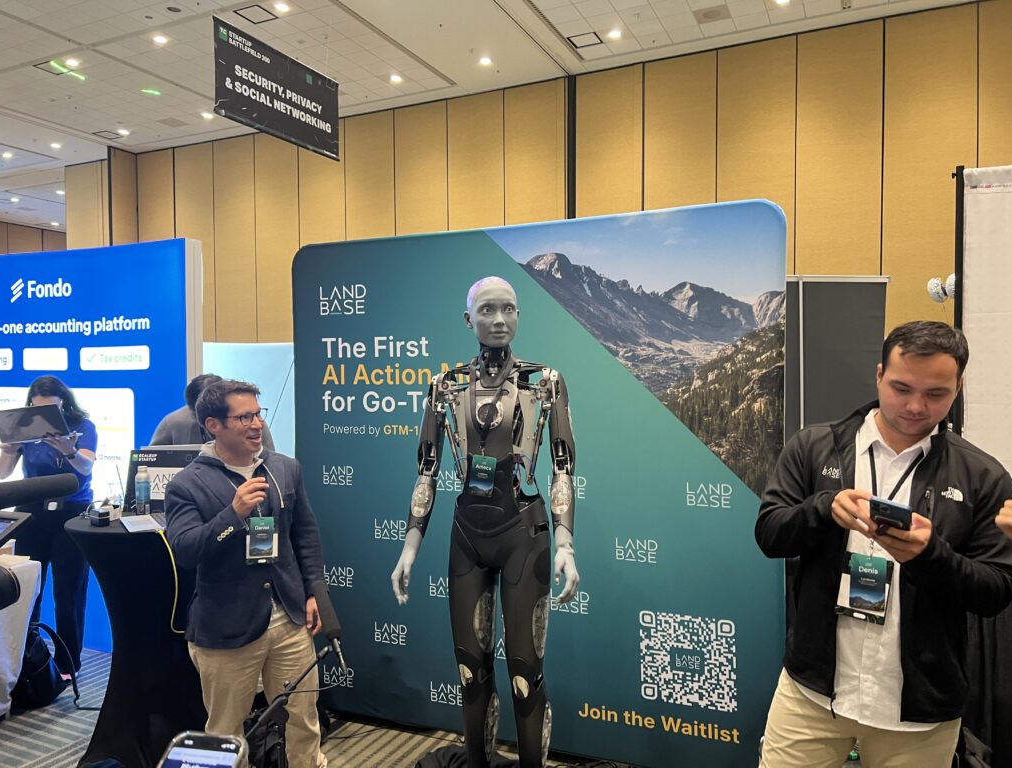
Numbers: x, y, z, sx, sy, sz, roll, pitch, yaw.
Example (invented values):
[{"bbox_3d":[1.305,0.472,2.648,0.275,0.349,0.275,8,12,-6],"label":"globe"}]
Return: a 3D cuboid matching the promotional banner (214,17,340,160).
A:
[{"bbox_3d":[-3.543,-4.571,12.220,0.040,1.342,2.850,0,1,25],"label":"promotional banner"}]

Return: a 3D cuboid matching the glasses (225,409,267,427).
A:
[{"bbox_3d":[-0.919,0.114,2.648,0.145,0.045,0.140,0,12,24],"label":"glasses"}]

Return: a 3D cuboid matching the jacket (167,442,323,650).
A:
[{"bbox_3d":[-0.904,0.562,2.660,0.510,0.690,0.340,-1,1,-41],"label":"jacket"}]

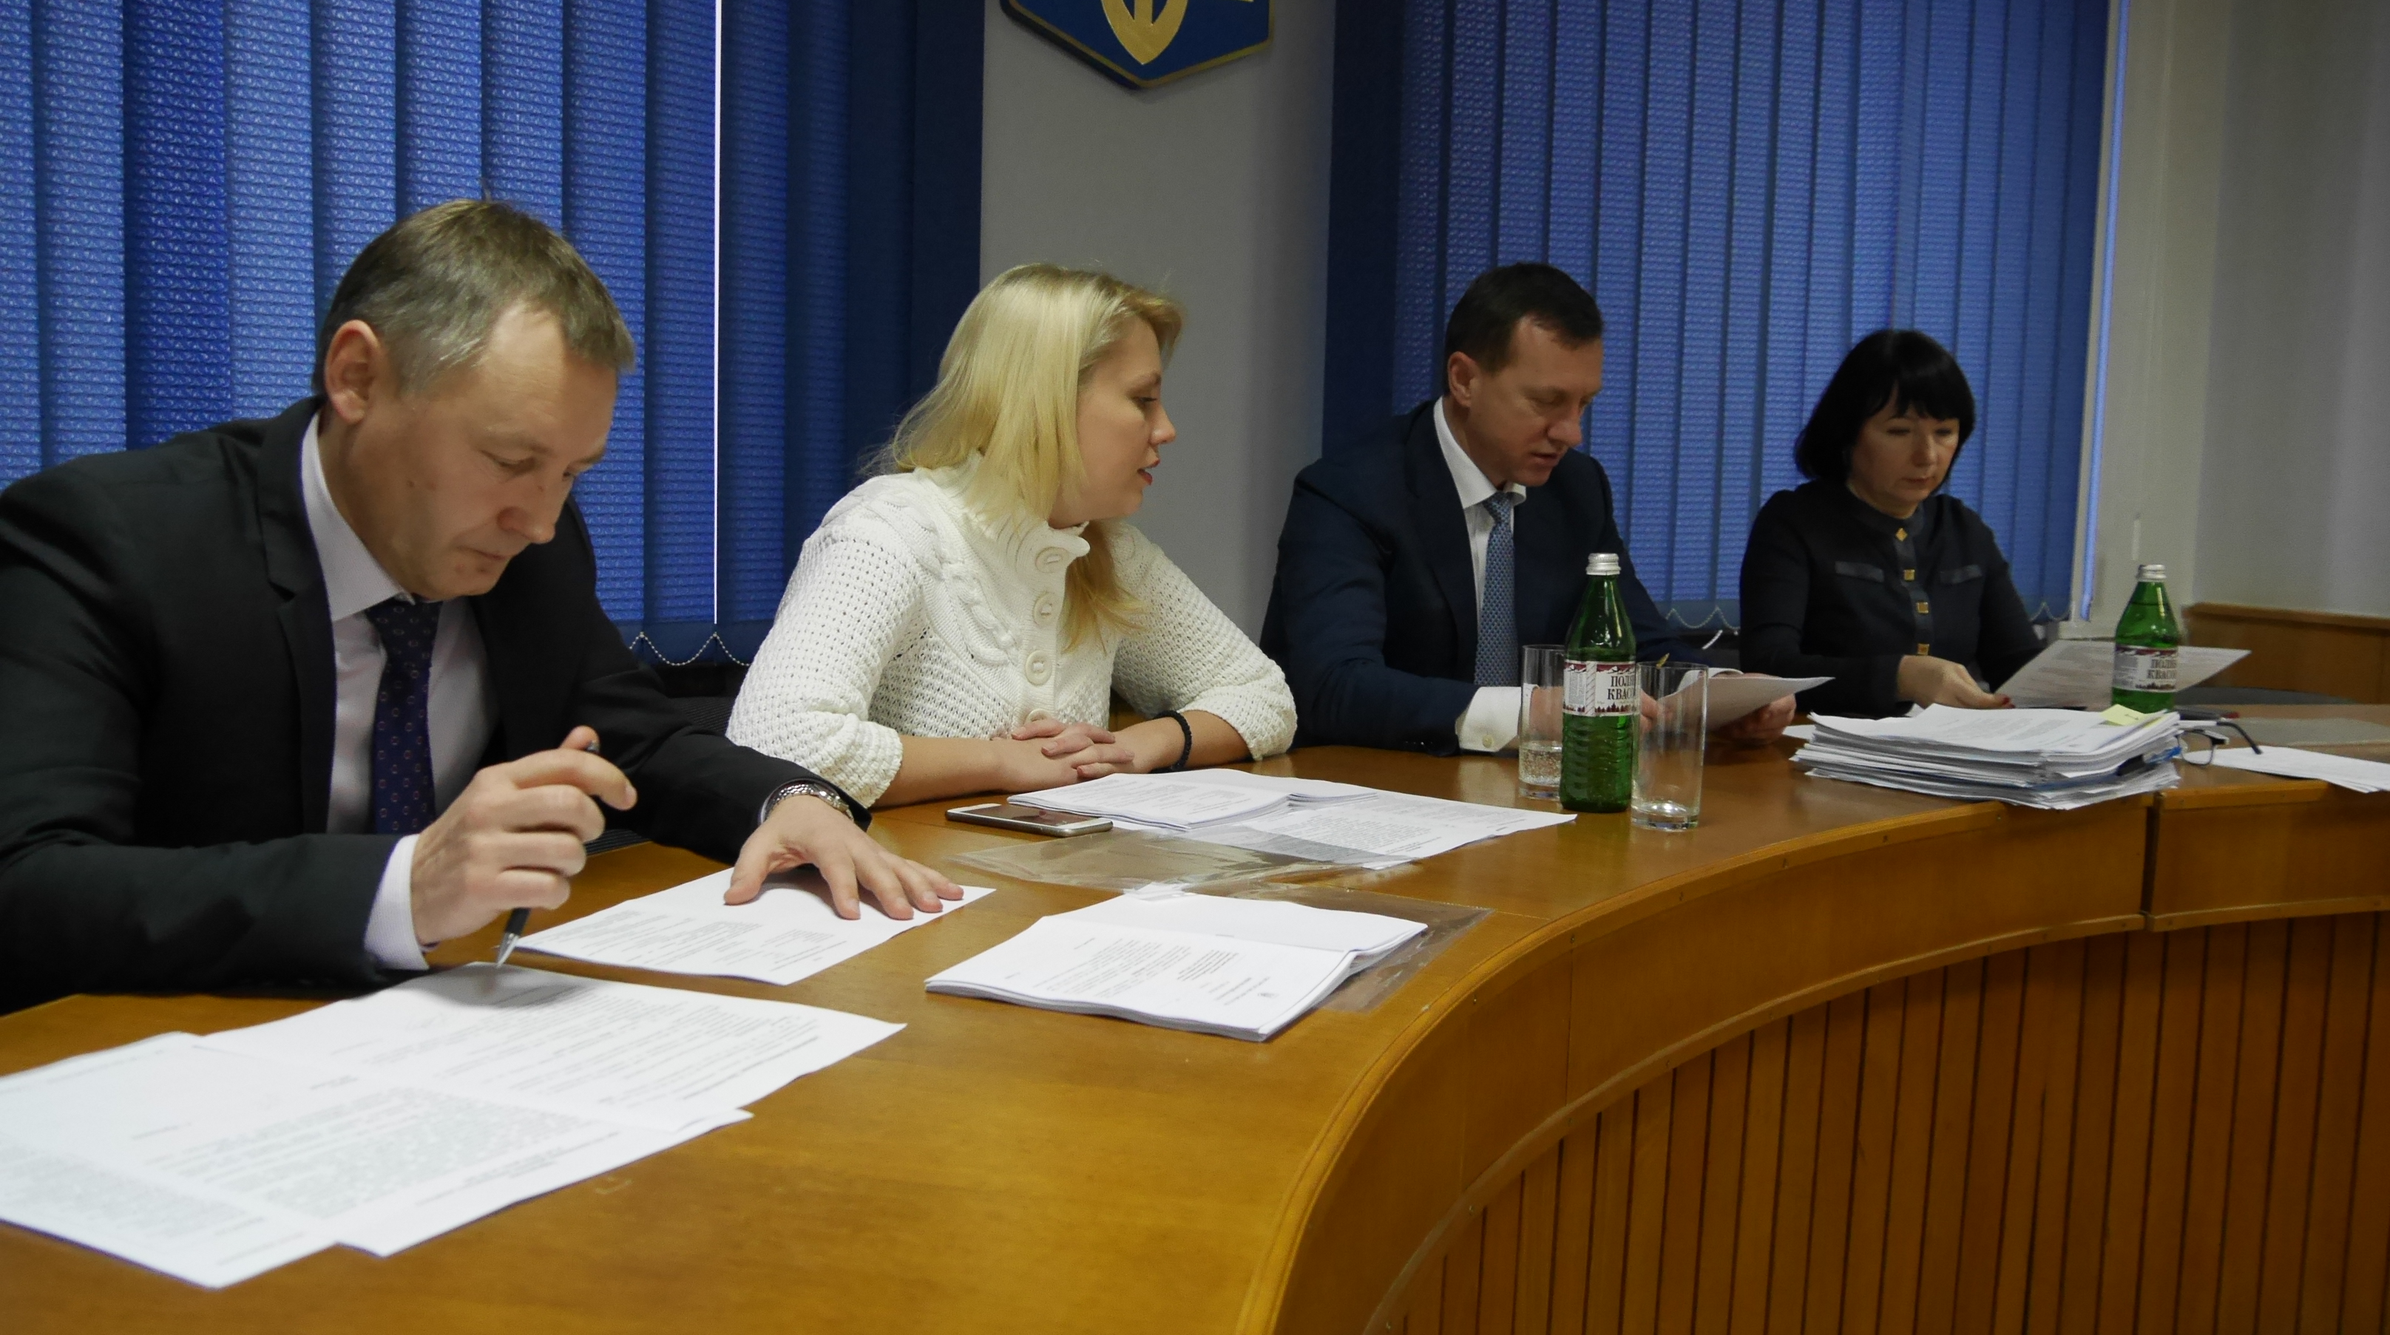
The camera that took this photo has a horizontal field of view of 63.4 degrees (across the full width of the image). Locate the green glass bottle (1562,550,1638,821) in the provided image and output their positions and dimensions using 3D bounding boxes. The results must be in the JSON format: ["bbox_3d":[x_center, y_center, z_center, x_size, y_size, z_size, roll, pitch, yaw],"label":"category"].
[{"bbox_3d":[0.385,0.015,1.827,0.070,0.240,0.070,-1,6,-20],"label":"green glass bottle"}]

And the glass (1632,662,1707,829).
[{"bbox_3d":[0.431,0.069,1.758,0.064,0.147,0.064,1,5,0],"label":"glass"}]

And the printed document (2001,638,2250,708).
[{"bbox_3d":[1.101,0.008,2.315,0.210,0.008,0.297,1,-13,9],"label":"printed document"}]

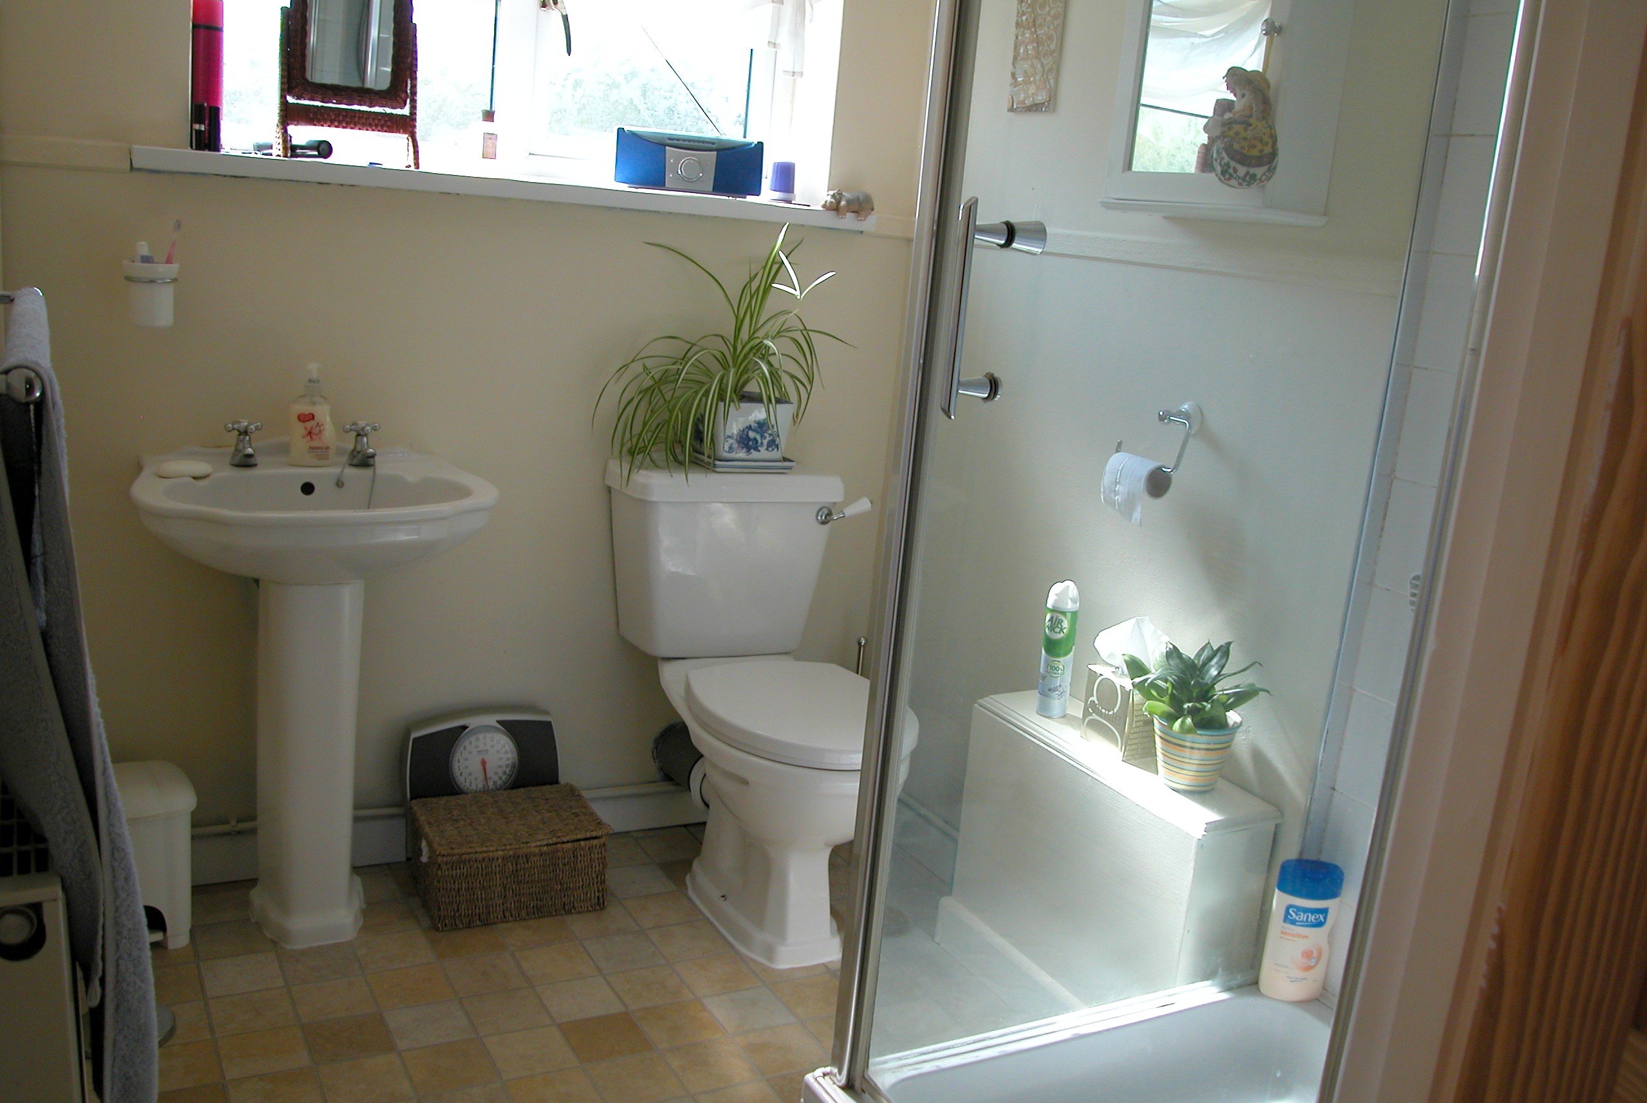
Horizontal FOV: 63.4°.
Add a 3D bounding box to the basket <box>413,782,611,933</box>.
[{"bbox_3d":[-0.587,0.565,2.484,0.315,0.156,0.238,-1,13,-28],"label":"basket"}]

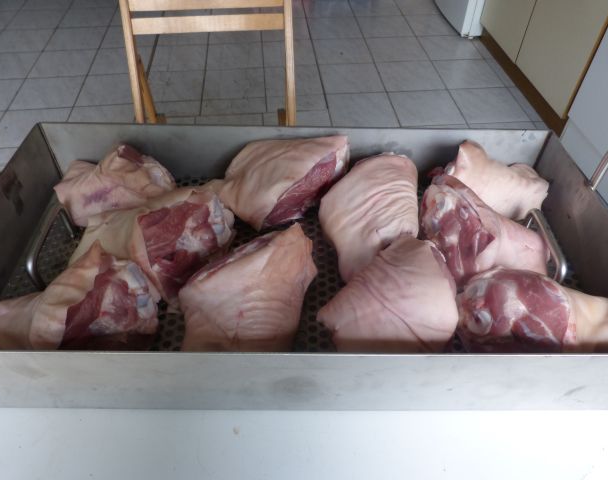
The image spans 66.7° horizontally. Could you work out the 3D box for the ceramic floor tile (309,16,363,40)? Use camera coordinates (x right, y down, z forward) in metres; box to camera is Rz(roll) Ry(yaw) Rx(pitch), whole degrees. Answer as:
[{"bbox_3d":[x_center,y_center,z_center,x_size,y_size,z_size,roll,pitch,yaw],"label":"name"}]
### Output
[{"bbox_3d":[0.204,-1.384,3.025,0.333,0.010,0.333,-3,47,-4],"label":"ceramic floor tile"}]

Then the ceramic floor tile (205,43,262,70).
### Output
[{"bbox_3d":[-0.394,-1.044,2.634,0.310,0.010,0.310,-4,48,-4],"label":"ceramic floor tile"}]

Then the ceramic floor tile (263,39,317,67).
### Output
[{"bbox_3d":[-0.083,-1.060,2.643,0.308,0.010,0.308,-4,48,-4],"label":"ceramic floor tile"}]

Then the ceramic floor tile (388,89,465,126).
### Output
[{"bbox_3d":[0.601,-0.648,2.276,0.310,0.010,0.310,-4,48,-4],"label":"ceramic floor tile"}]

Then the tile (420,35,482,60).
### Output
[{"bbox_3d":[0.849,-1.125,2.705,0.308,0.010,0.308,-4,48,-4],"label":"tile"}]

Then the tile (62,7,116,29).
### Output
[{"bbox_3d":[-1.388,-1.440,2.992,0.310,0.010,0.310,-4,48,-4],"label":"tile"}]

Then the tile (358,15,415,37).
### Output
[{"bbox_3d":[0.535,-1.403,3.047,0.333,0.010,0.333,-3,47,-4],"label":"tile"}]

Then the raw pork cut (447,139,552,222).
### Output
[{"bbox_3d":[0.294,-0.094,0.733,0.170,0.102,0.136,15,49,13],"label":"raw pork cut"}]

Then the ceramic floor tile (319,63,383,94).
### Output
[{"bbox_3d":[0.261,-0.898,2.573,0.333,0.010,0.333,-3,47,-4],"label":"ceramic floor tile"}]

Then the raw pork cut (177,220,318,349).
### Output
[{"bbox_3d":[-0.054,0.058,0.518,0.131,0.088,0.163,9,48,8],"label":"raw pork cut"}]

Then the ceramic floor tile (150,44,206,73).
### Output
[{"bbox_3d":[-0.706,-1.023,2.613,0.310,0.010,0.310,-4,48,-4],"label":"ceramic floor tile"}]

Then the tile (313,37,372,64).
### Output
[{"bbox_3d":[0.232,-1.141,2.799,0.333,0.010,0.333,-3,47,-4],"label":"tile"}]

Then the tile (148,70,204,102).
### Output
[{"bbox_3d":[-0.675,-0.789,2.392,0.308,0.010,0.308,-4,48,-4],"label":"tile"}]

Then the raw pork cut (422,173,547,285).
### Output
[{"bbox_3d":[0.239,-0.004,0.634,0.165,0.105,0.120,11,48,10],"label":"raw pork cut"}]

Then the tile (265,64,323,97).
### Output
[{"bbox_3d":[-0.052,-0.835,2.445,0.310,0.010,0.310,-4,48,-4],"label":"tile"}]

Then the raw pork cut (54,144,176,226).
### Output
[{"bbox_3d":[-0.291,-0.083,0.717,0.174,0.098,0.141,-15,49,-14],"label":"raw pork cut"}]

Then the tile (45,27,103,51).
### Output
[{"bbox_3d":[-1.417,-1.251,2.878,0.333,0.010,0.333,-3,47,-4],"label":"tile"}]

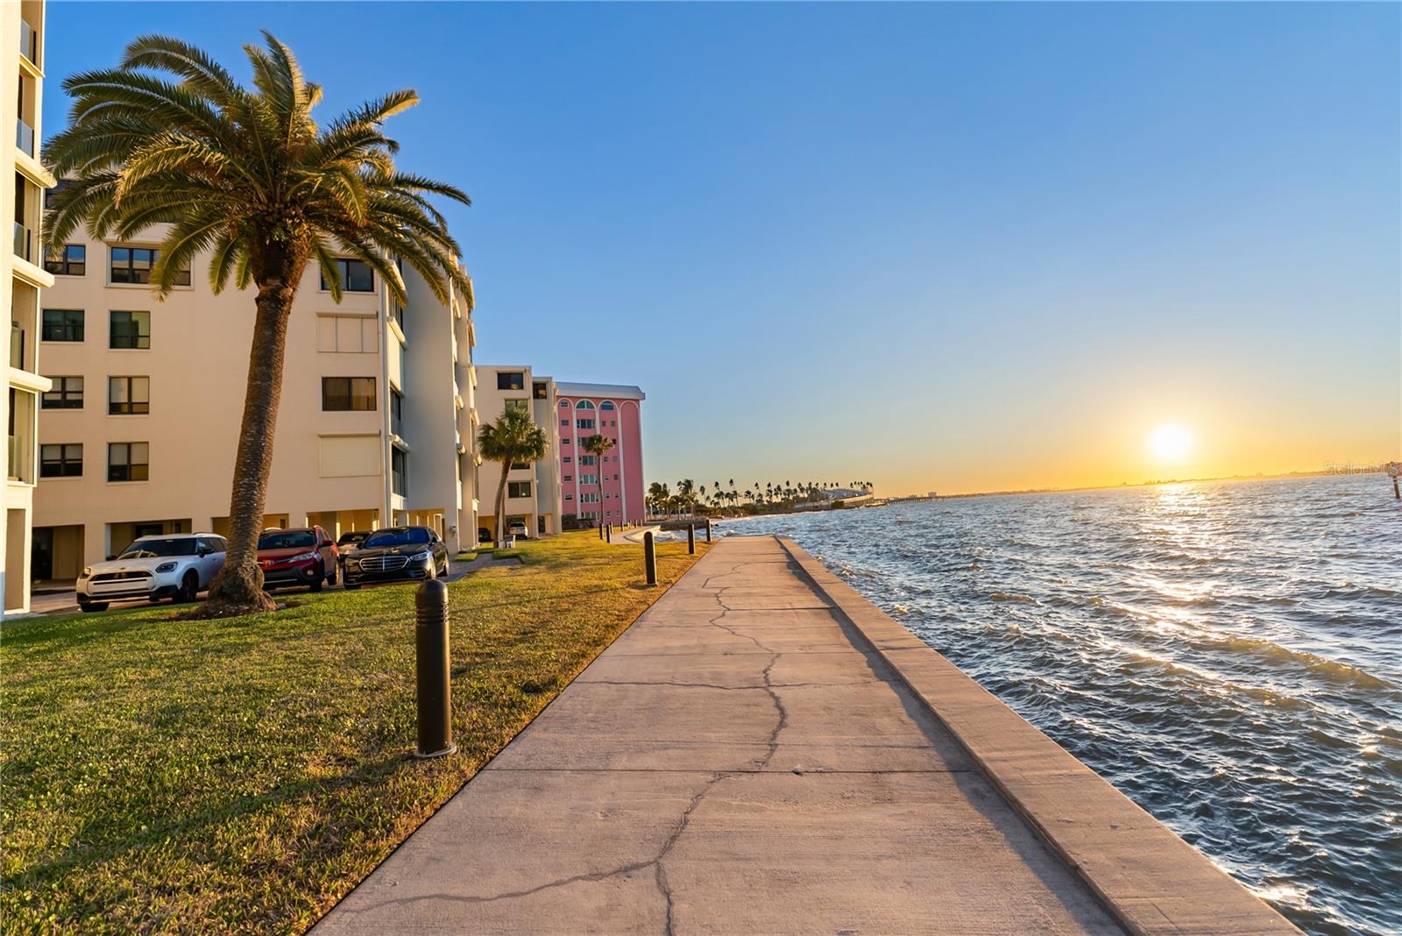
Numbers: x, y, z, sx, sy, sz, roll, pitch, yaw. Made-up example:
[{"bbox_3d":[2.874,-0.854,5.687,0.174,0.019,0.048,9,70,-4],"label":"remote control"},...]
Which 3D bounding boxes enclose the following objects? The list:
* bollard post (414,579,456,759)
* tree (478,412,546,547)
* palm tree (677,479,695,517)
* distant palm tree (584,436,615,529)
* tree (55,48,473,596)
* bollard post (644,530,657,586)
[{"bbox_3d":[-1.649,1.220,3.830,0.225,1.050,0.225,-4,-4,4],"label":"bollard post"},{"bbox_3d":[-12.176,0.585,40.527,4.400,9.000,4.400,-4,-4,4],"label":"tree"},{"bbox_3d":[-3.915,8.047,165.000,4.640,10.290,4.640,-4,-4,4],"label":"palm tree"},{"bbox_3d":[-13.402,1.765,82.000,3.890,12.180,3.890,-4,-4,4],"label":"distant palm tree"},{"bbox_3d":[-9.019,-3.258,13.689,7.600,12.300,7.600,-4,-4,4],"label":"tree"},{"bbox_3d":[-1.040,1.849,12.768,0.225,1.050,0.225,-4,-4,4],"label":"bollard post"}]

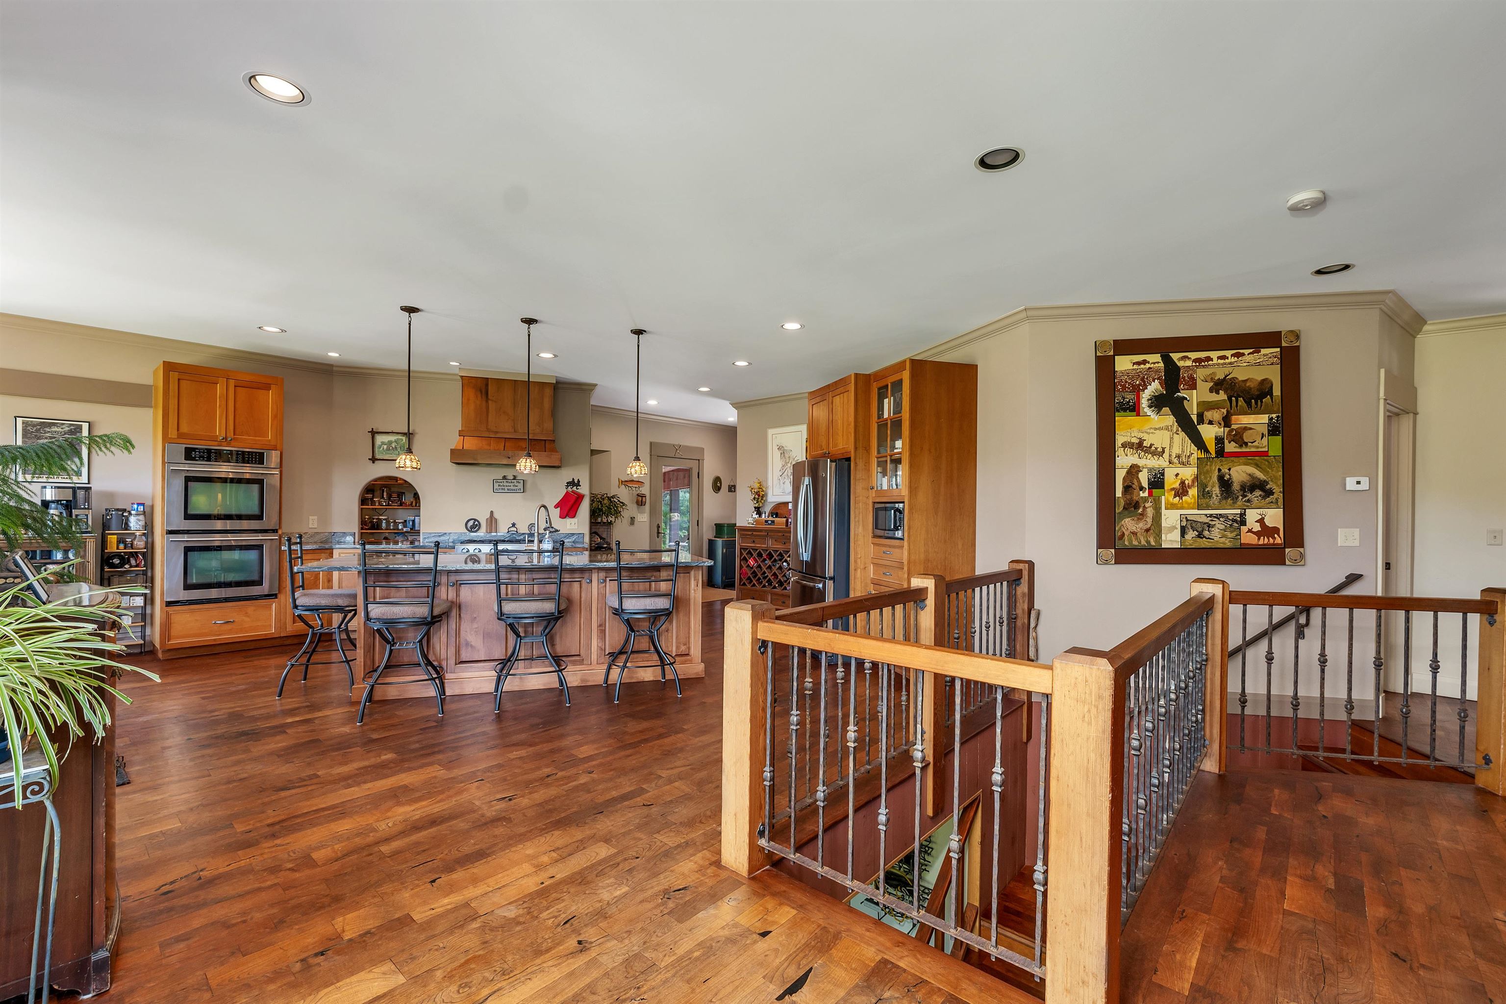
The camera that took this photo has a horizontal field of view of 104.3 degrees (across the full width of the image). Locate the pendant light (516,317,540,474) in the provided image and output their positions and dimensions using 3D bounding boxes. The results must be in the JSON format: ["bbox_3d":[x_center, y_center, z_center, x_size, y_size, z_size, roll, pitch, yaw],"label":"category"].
[{"bbox_3d":[-1.734,-0.805,4.508,0.168,1.177,0.168,1,0,0],"label":"pendant light"}]

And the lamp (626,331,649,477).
[{"bbox_3d":[-0.950,-0.806,4.800,0.170,1.210,0.170,0,-2,-16],"label":"lamp"}]

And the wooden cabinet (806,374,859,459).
[{"bbox_3d":[1.010,-0.731,5.398,0.680,0.665,0.920,1,0,-18],"label":"wooden cabinet"}]

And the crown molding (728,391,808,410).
[{"bbox_3d":[0.205,-1.248,7.360,1.150,0.100,0.100,-1,-2,33],"label":"crown molding"}]

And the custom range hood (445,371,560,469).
[{"bbox_3d":[-2.567,-0.835,6.177,1.040,0.930,0.500,1,-2,-19],"label":"custom range hood"}]

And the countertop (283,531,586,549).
[{"bbox_3d":[-3.070,0.395,5.930,2.650,0.160,0.640,1,-2,-19],"label":"countertop"}]

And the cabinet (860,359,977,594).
[{"bbox_3d":[1.460,0.115,5.090,0.660,2.470,0.600,1,-2,-19],"label":"cabinet"}]

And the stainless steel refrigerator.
[{"bbox_3d":[0.920,0.530,5.660,0.830,1.780,0.890,1,-2,-19],"label":"stainless steel refrigerator"}]

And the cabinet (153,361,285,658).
[{"bbox_3d":[-4.910,0.100,5.430,0.630,2.490,0.790,-2,-2,41],"label":"cabinet"}]

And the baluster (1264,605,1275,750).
[{"bbox_3d":[2.674,0.921,3.034,0.036,0.768,0.036,1,0,12],"label":"baluster"}]

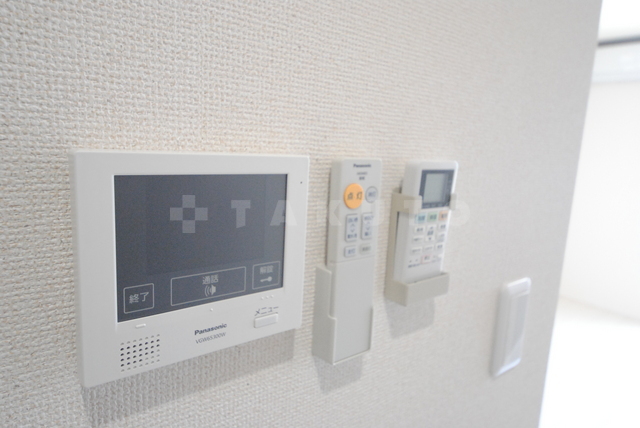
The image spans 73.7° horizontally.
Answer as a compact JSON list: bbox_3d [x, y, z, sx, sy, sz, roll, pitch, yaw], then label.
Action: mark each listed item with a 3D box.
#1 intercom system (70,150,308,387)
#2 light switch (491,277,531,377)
[{"bbox_3d":[-0.071,0.025,0.266,0.140,0.123,0.020,-5,12,-39],"label":"intercom system"},{"bbox_3d":[0.244,0.139,0.539,0.069,0.120,0.010,-5,12,-40],"label":"light switch"}]

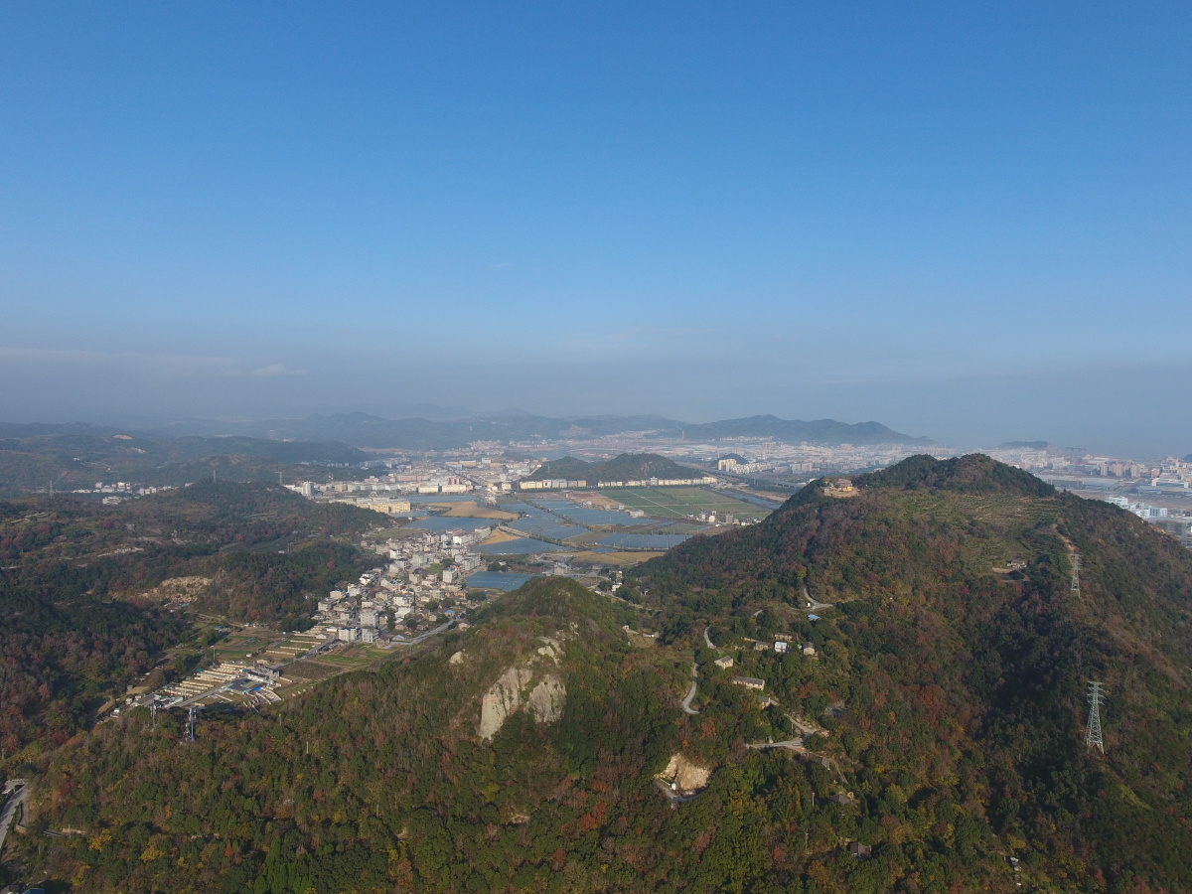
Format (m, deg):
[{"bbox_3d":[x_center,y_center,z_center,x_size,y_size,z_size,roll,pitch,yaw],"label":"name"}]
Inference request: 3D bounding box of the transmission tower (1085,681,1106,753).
[{"bbox_3d":[293.888,158.993,405.699,9.600,40.400,7.500,2,2,14],"label":"transmission tower"}]

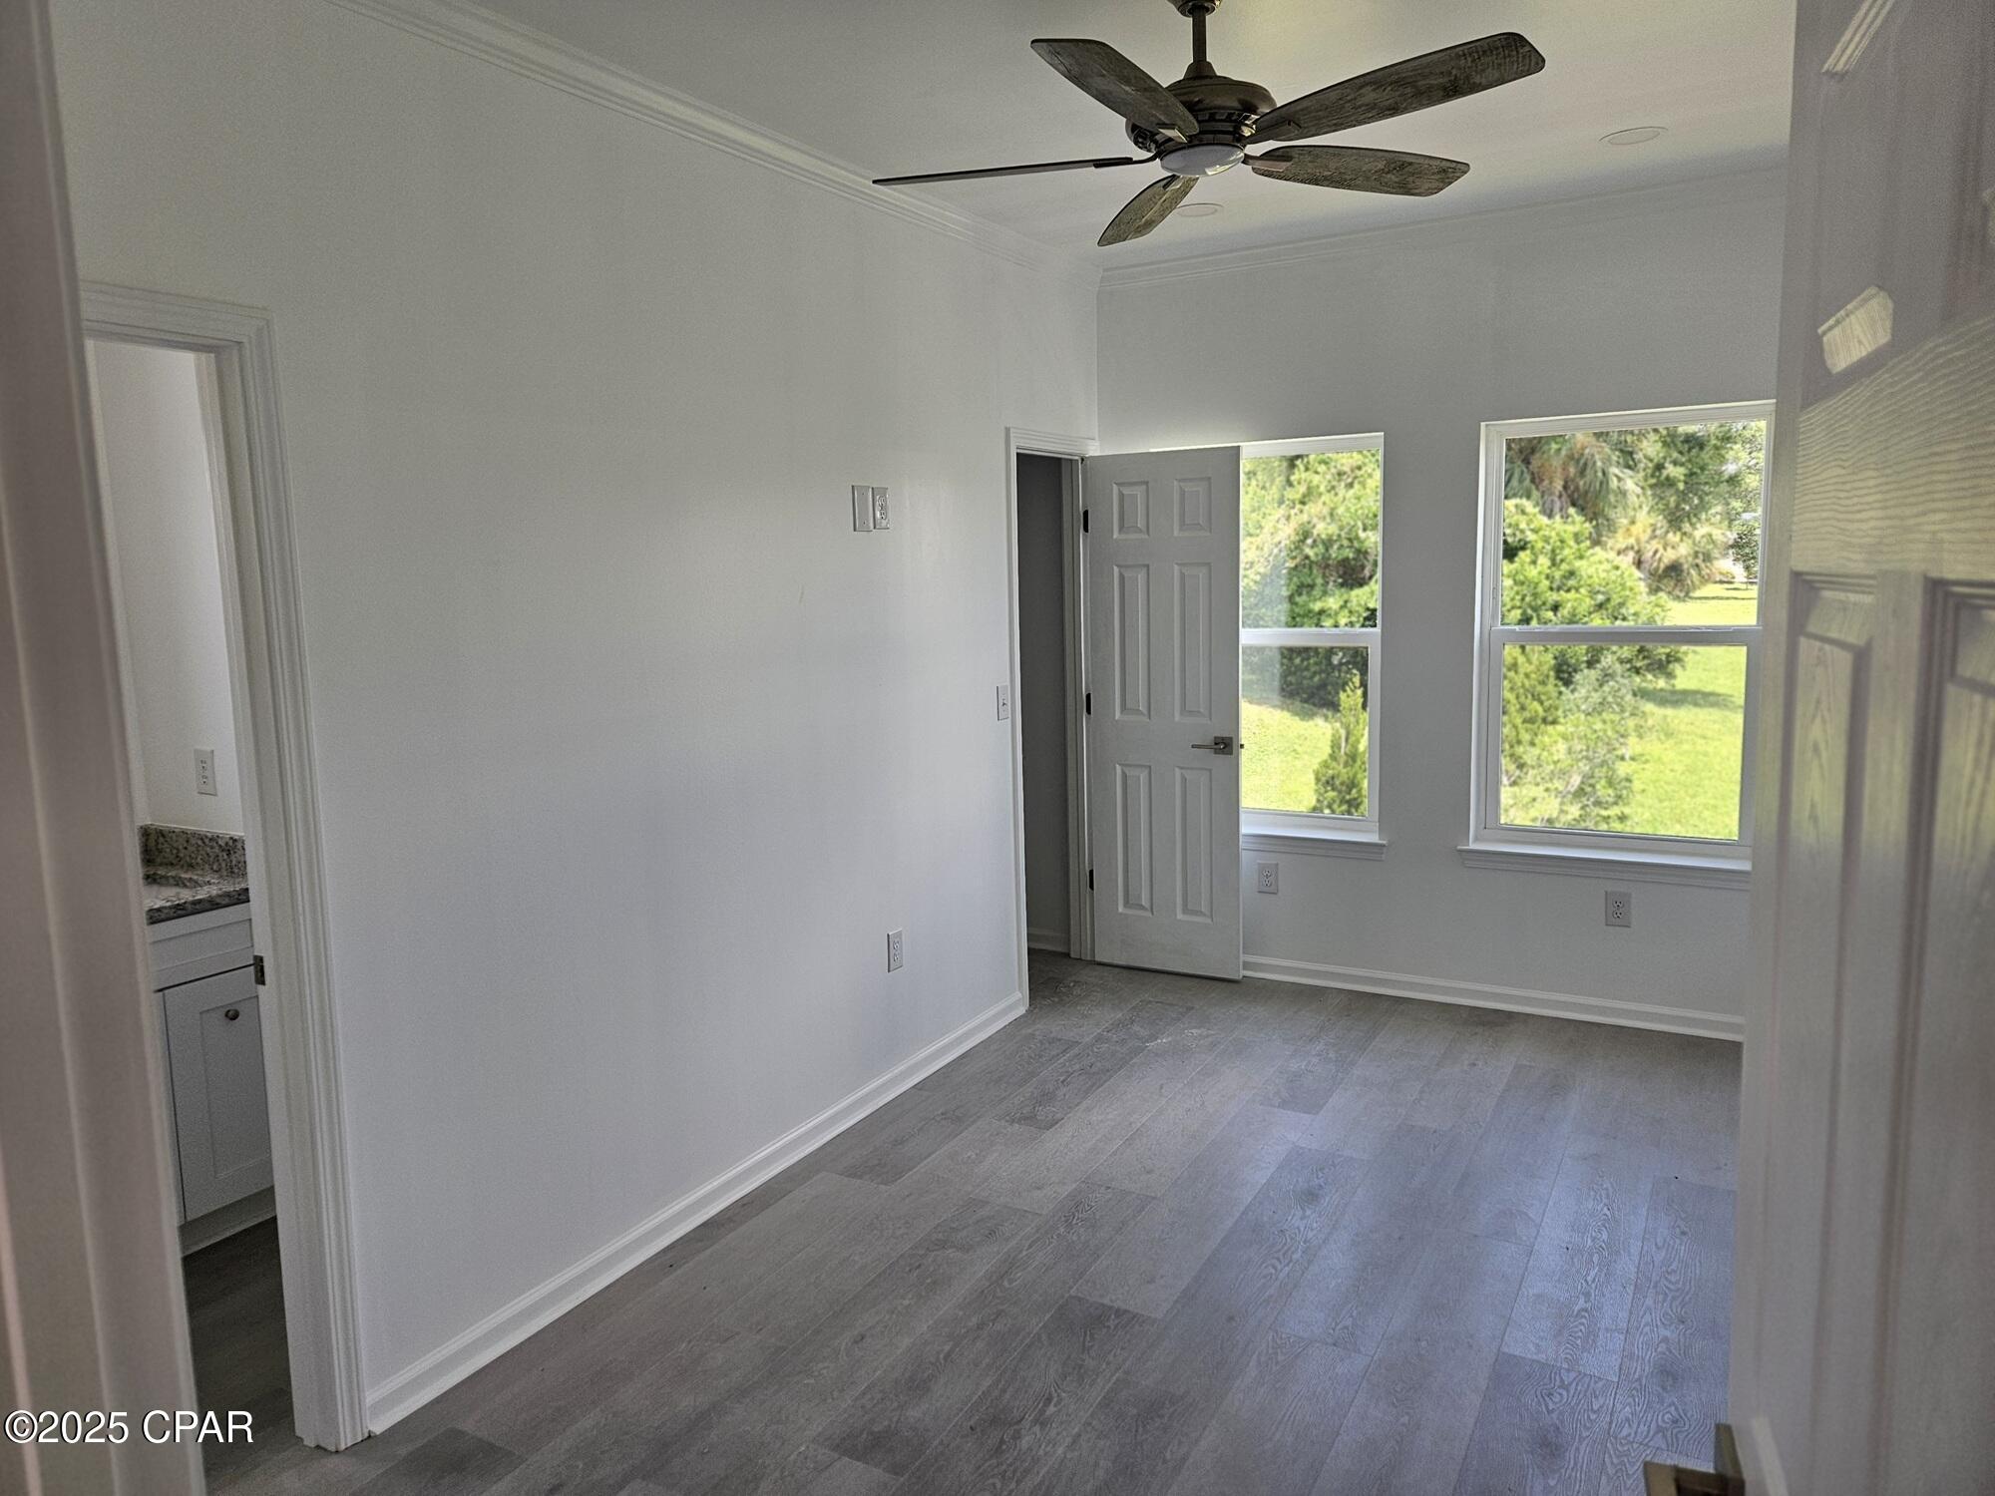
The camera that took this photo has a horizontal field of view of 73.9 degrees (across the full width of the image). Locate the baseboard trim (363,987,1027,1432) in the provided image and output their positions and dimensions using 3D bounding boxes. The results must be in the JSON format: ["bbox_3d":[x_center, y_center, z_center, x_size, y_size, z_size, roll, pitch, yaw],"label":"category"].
[{"bbox_3d":[-0.562,1.121,3.749,0.017,0.088,2.670,3,9,29],"label":"baseboard trim"}]

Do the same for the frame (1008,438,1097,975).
[{"bbox_3d":[0.193,-0.117,5.097,0.130,2.120,0.740,3,9,29],"label":"frame"}]

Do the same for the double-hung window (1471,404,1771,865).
[{"bbox_3d":[2.093,-0.367,4.497,0.880,1.490,0.100,3,9,29],"label":"double-hung window"}]

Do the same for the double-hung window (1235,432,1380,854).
[{"bbox_3d":[1.042,-0.420,5.088,0.880,1.490,0.100,3,9,29],"label":"double-hung window"}]

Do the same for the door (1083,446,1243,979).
[{"bbox_3d":[0.665,-0.114,5.196,0.610,2.030,0.036,2,9,26],"label":"door"}]

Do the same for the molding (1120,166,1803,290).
[{"bbox_3d":[1.459,-1.760,4.549,2.500,0.080,0.066,3,9,29],"label":"molding"}]

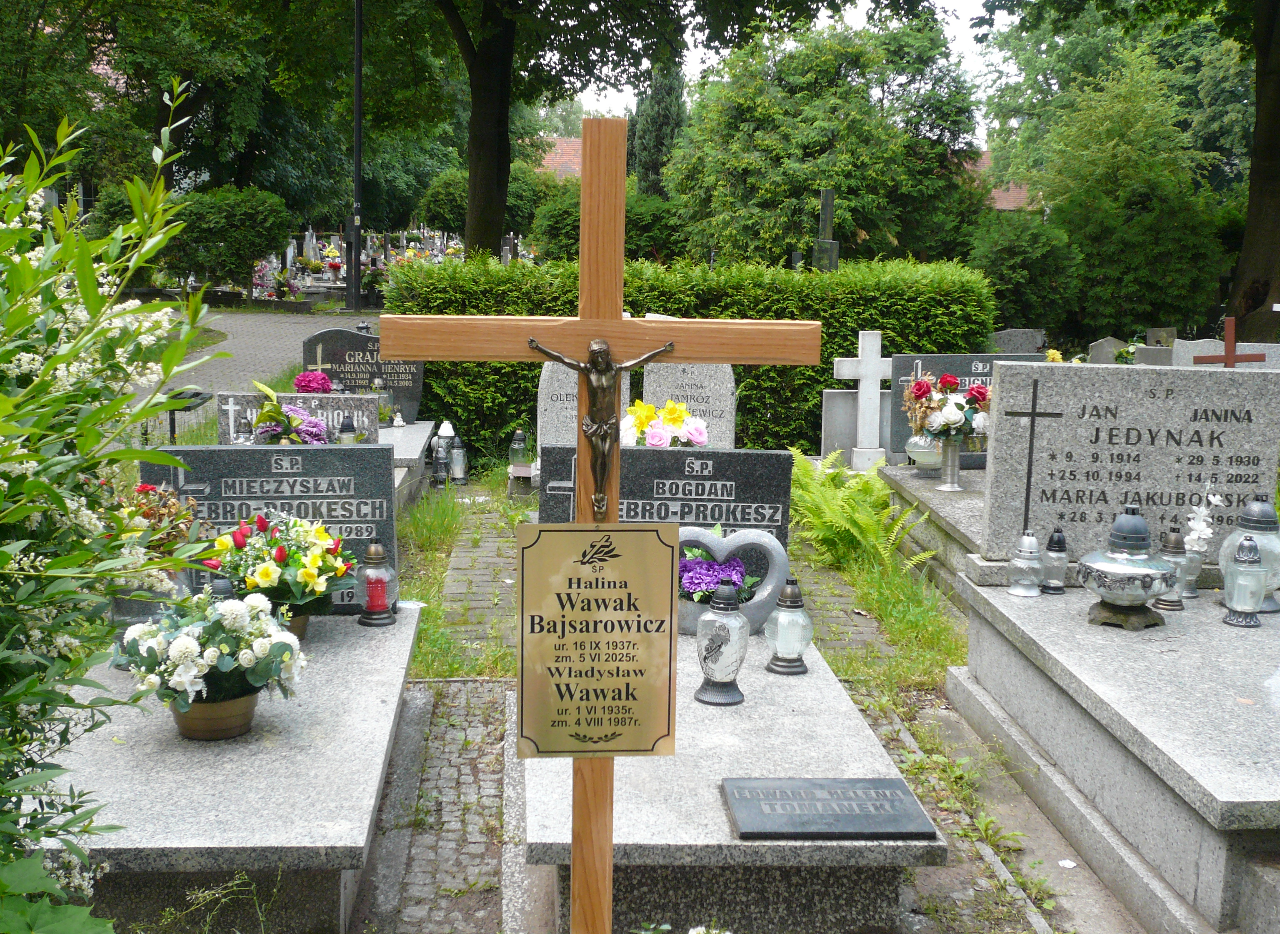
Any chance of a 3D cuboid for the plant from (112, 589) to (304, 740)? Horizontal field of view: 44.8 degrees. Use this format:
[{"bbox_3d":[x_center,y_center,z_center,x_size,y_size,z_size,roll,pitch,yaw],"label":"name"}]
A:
[{"bbox_3d":[-1.007,0.455,3.676,0.430,0.345,0.390,1,10,-5],"label":"plant"}]

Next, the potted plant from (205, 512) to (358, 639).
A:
[{"bbox_3d":[-1.030,0.304,4.493,0.430,0.360,0.370,1,10,-5],"label":"potted plant"}]

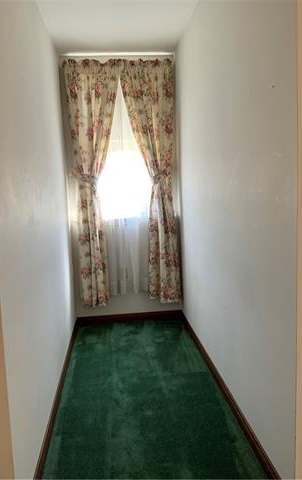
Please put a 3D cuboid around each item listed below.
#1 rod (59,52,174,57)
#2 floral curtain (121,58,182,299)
[{"bbox_3d":[-0.286,-1.566,3.402,0.960,0.022,0.025,-3,8,-5],"label":"rod"},{"bbox_3d":[0.007,-0.478,3.552,0.465,2.110,0.110,-3,8,-5],"label":"floral curtain"}]

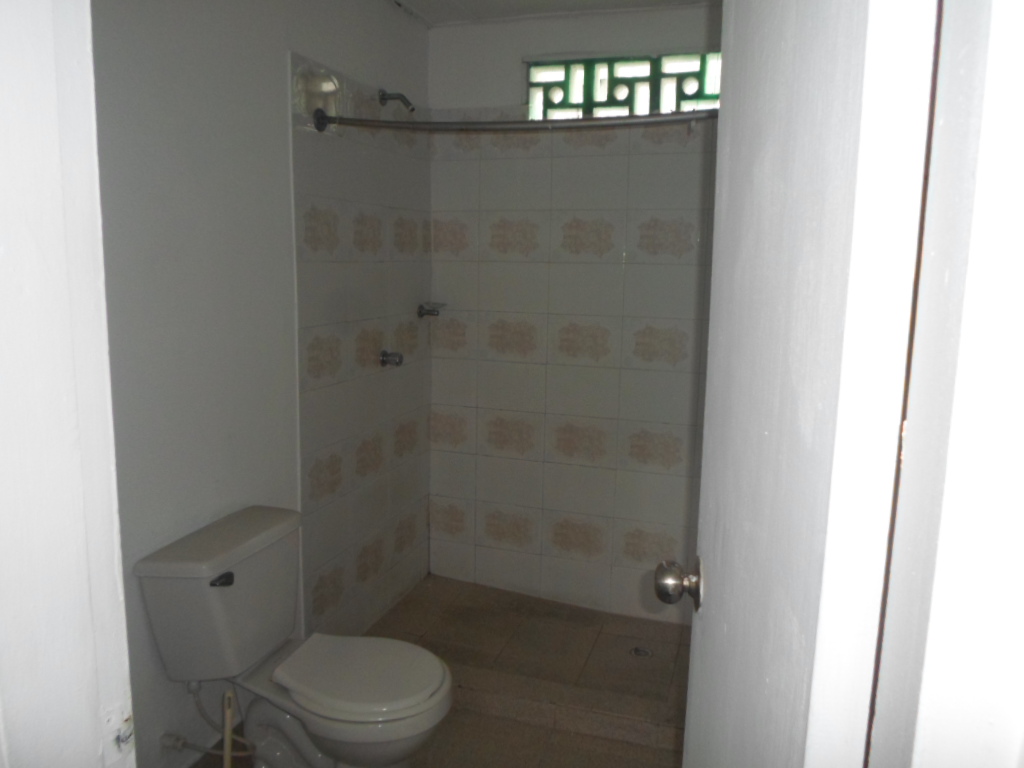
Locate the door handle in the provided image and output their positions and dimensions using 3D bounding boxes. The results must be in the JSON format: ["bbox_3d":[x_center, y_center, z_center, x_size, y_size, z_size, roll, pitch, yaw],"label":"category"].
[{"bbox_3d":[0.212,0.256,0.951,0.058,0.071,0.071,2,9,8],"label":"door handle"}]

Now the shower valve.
[{"bbox_3d":[-0.438,-0.091,2.711,0.067,0.057,0.057,4,10,17],"label":"shower valve"}]

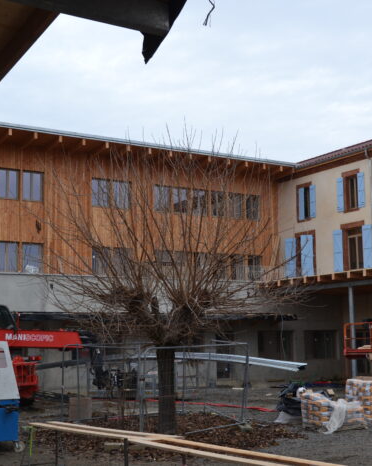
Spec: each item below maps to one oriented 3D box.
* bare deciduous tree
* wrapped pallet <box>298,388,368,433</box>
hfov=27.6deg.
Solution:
[{"bbox_3d":[-0.337,1.252,17.866,6.100,6.750,5.800,-1,-8,0],"label":"bare deciduous tree"},{"bbox_3d":[3.454,4.209,18.081,1.100,0.900,0.950,4,-9,-33],"label":"wrapped pallet"}]

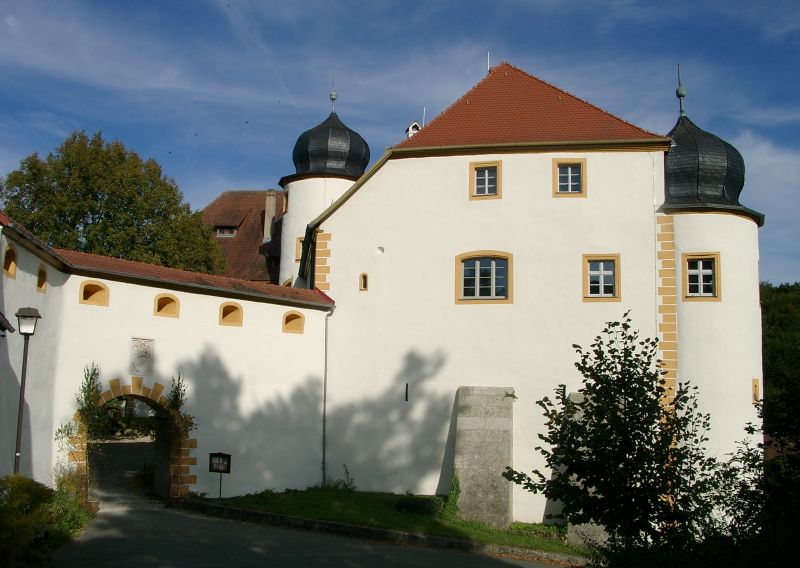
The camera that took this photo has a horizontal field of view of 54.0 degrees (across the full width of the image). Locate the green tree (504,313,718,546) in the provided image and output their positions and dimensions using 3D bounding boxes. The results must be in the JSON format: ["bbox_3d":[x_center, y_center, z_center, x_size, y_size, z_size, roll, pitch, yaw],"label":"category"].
[{"bbox_3d":[3.498,2.516,12.996,3.400,4.079,3.100,1,-8,0],"label":"green tree"}]

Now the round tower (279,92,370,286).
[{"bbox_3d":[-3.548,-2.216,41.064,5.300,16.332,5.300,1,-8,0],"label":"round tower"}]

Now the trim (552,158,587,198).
[{"bbox_3d":[6.106,-3.799,28.242,1.200,1.464,0.200,0,-8,10],"label":"trim"}]

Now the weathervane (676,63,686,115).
[{"bbox_3d":[10.935,-7.502,30.444,0.368,2.112,0.368,0,-8,10],"label":"weathervane"}]

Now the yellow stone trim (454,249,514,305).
[{"bbox_3d":[3.037,-0.228,28.273,2.106,1.937,0.200,0,-8,10],"label":"yellow stone trim"}]

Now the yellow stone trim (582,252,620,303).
[{"bbox_3d":[7.069,-0.196,27.525,1.290,1.705,0.200,0,-8,10],"label":"yellow stone trim"}]

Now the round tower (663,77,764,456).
[{"bbox_3d":[10.774,0.219,29.318,5.300,16.248,5.300,0,-8,10],"label":"round tower"}]

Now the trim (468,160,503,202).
[{"bbox_3d":[3.139,-3.777,28.785,1.210,1.515,0.200,0,-8,10],"label":"trim"}]

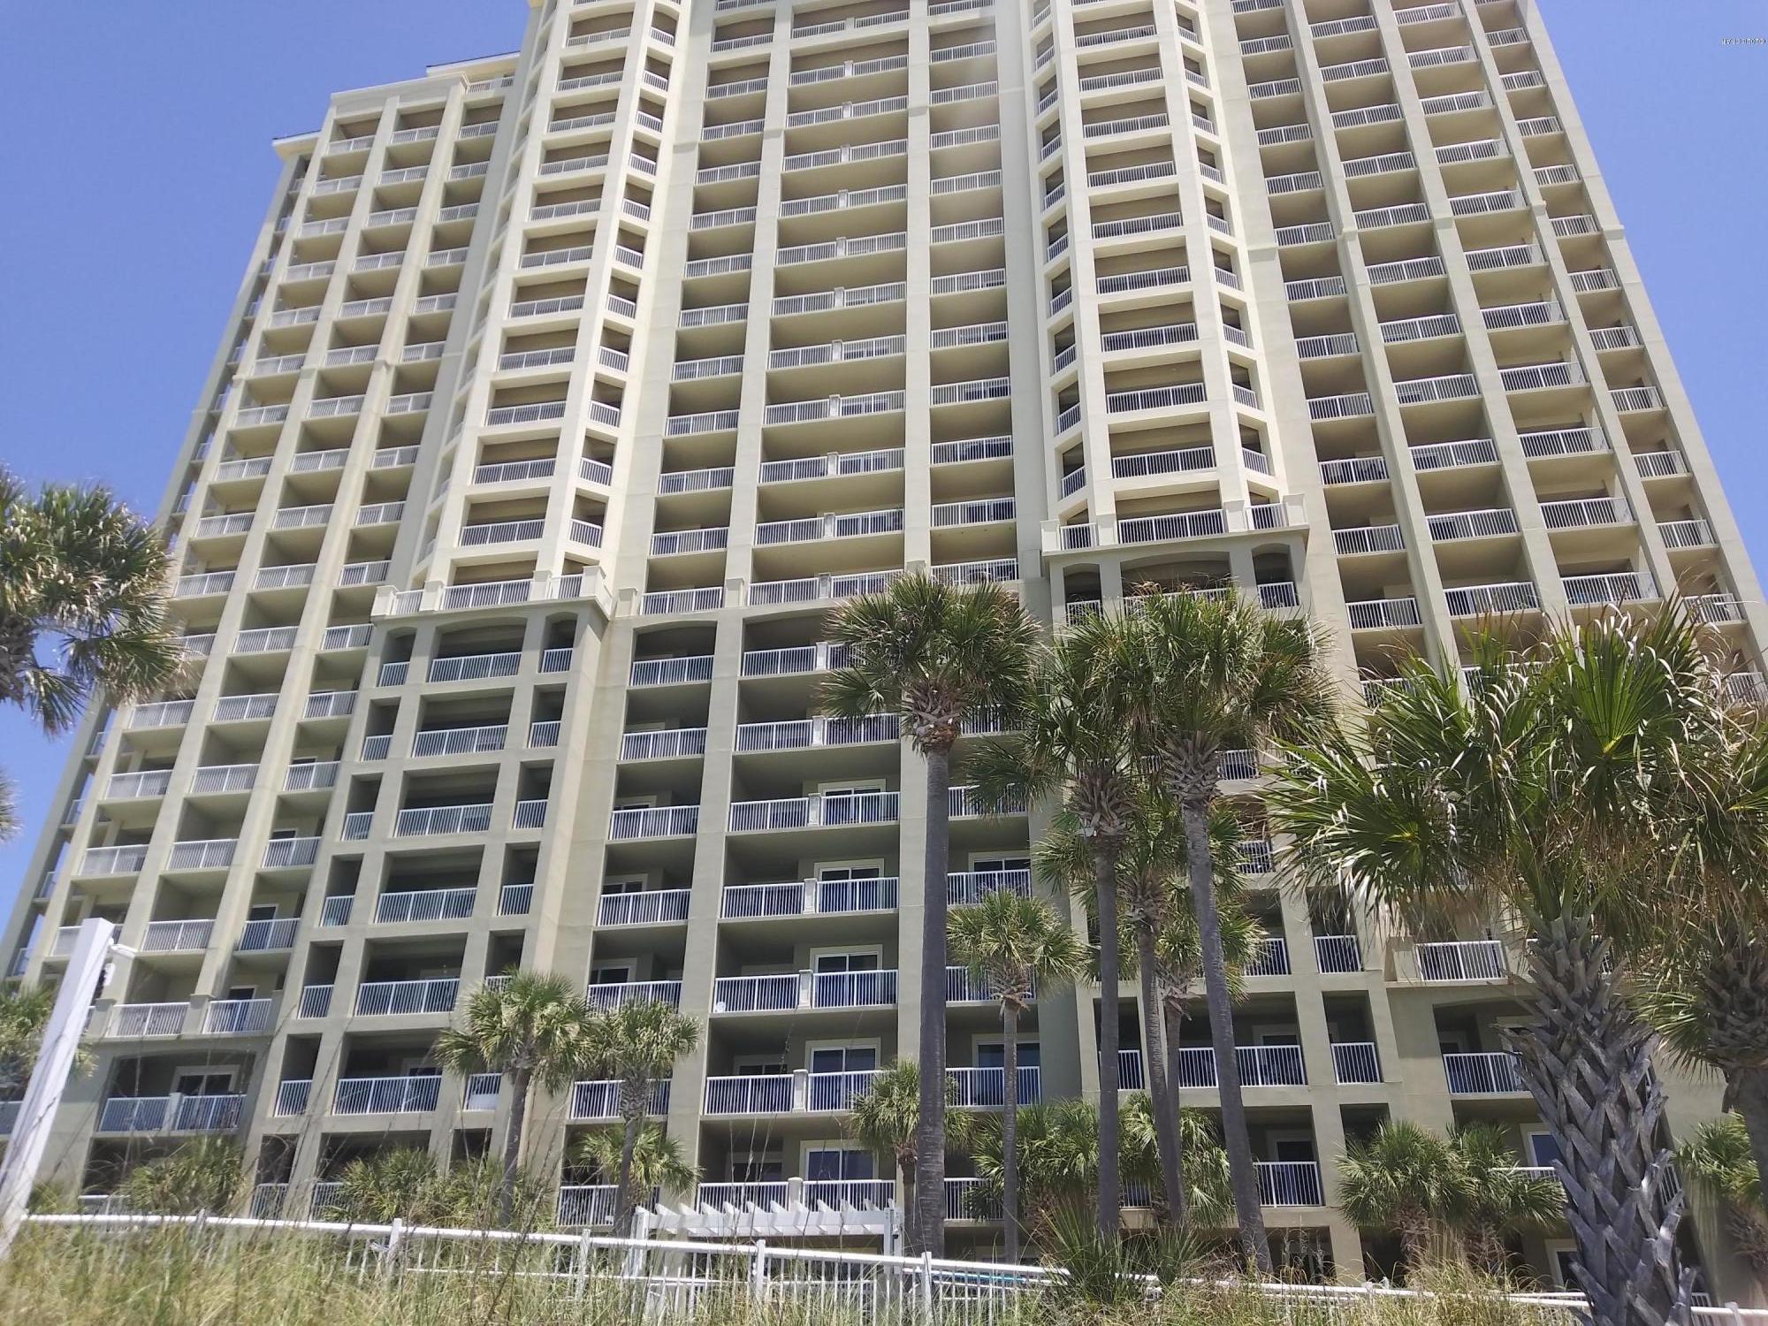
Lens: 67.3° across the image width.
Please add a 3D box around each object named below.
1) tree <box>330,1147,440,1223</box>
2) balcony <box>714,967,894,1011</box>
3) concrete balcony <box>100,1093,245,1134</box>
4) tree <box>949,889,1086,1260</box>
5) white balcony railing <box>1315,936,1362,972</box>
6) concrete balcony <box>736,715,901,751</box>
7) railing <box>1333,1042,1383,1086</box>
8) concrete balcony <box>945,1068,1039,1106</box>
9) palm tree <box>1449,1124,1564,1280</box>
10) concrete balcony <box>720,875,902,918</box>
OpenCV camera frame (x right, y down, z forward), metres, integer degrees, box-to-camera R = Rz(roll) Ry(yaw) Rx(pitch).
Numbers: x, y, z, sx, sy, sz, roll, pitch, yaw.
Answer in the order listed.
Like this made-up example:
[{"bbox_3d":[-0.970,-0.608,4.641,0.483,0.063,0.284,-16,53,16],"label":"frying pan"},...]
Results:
[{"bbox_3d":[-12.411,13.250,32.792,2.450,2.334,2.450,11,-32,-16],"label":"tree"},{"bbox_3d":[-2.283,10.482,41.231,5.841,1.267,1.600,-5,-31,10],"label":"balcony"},{"bbox_3d":[-23.364,15.137,44.222,5.074,1.100,1.200,-5,-31,10],"label":"concrete balcony"},{"bbox_3d":[3.234,10.267,31.076,3.411,10.200,3.411,-5,-31,10],"label":"tree"},{"bbox_3d":[12.944,8.300,37.819,1.168,1.079,0.080,-5,-31,10],"label":"white balcony railing"},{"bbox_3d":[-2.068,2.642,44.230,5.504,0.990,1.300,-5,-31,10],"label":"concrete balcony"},{"bbox_3d":[12.430,10.537,34.958,1.062,1.050,0.060,-5,-31,10],"label":"railing"},{"bbox_3d":[3.197,12.794,39.465,3.045,1.100,1.200,-5,-31,10],"label":"concrete balcony"},{"bbox_3d":[13.296,11.654,28.524,2.800,3.375,2.800,-12,-33,20],"label":"palm tree"},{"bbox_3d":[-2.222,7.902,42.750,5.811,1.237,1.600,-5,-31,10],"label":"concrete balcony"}]

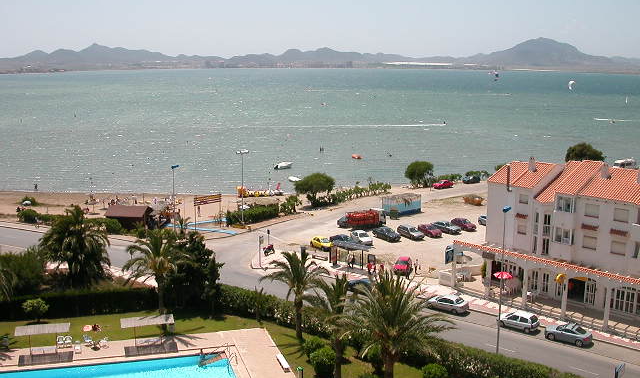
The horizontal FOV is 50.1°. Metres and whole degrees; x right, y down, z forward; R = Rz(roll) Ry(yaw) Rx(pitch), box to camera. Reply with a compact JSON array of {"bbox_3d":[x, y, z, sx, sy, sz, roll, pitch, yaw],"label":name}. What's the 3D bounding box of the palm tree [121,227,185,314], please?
[{"bbox_3d":[-15.878,7.993,65.648,6.300,8.300,6.300,0,10,0],"label":"palm tree"}]

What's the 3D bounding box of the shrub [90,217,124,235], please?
[{"bbox_3d":[-32.204,5.576,102.125,5.000,2.200,2.400,5,11,27],"label":"shrub"}]

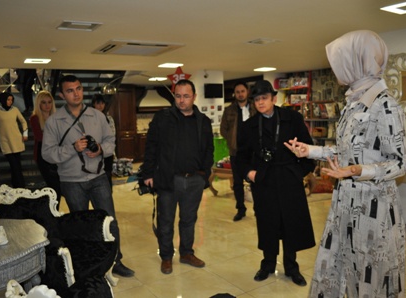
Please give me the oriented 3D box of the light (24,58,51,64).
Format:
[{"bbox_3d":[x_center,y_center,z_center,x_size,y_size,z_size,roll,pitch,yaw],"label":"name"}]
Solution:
[{"bbox_3d":[-2.542,-1.355,5.734,0.360,0.050,0.360,-5,7,-31],"label":"light"}]

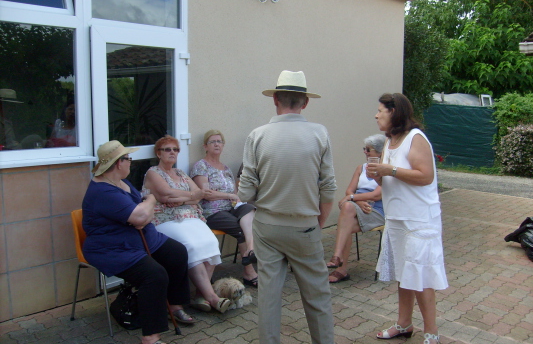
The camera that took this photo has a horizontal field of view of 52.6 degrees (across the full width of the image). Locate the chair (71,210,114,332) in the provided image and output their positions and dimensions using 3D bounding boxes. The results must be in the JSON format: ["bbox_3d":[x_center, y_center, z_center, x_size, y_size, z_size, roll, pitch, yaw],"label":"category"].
[{"bbox_3d":[-1.057,0.660,3.820,0.530,0.790,0.480,5,9,37],"label":"chair"}]

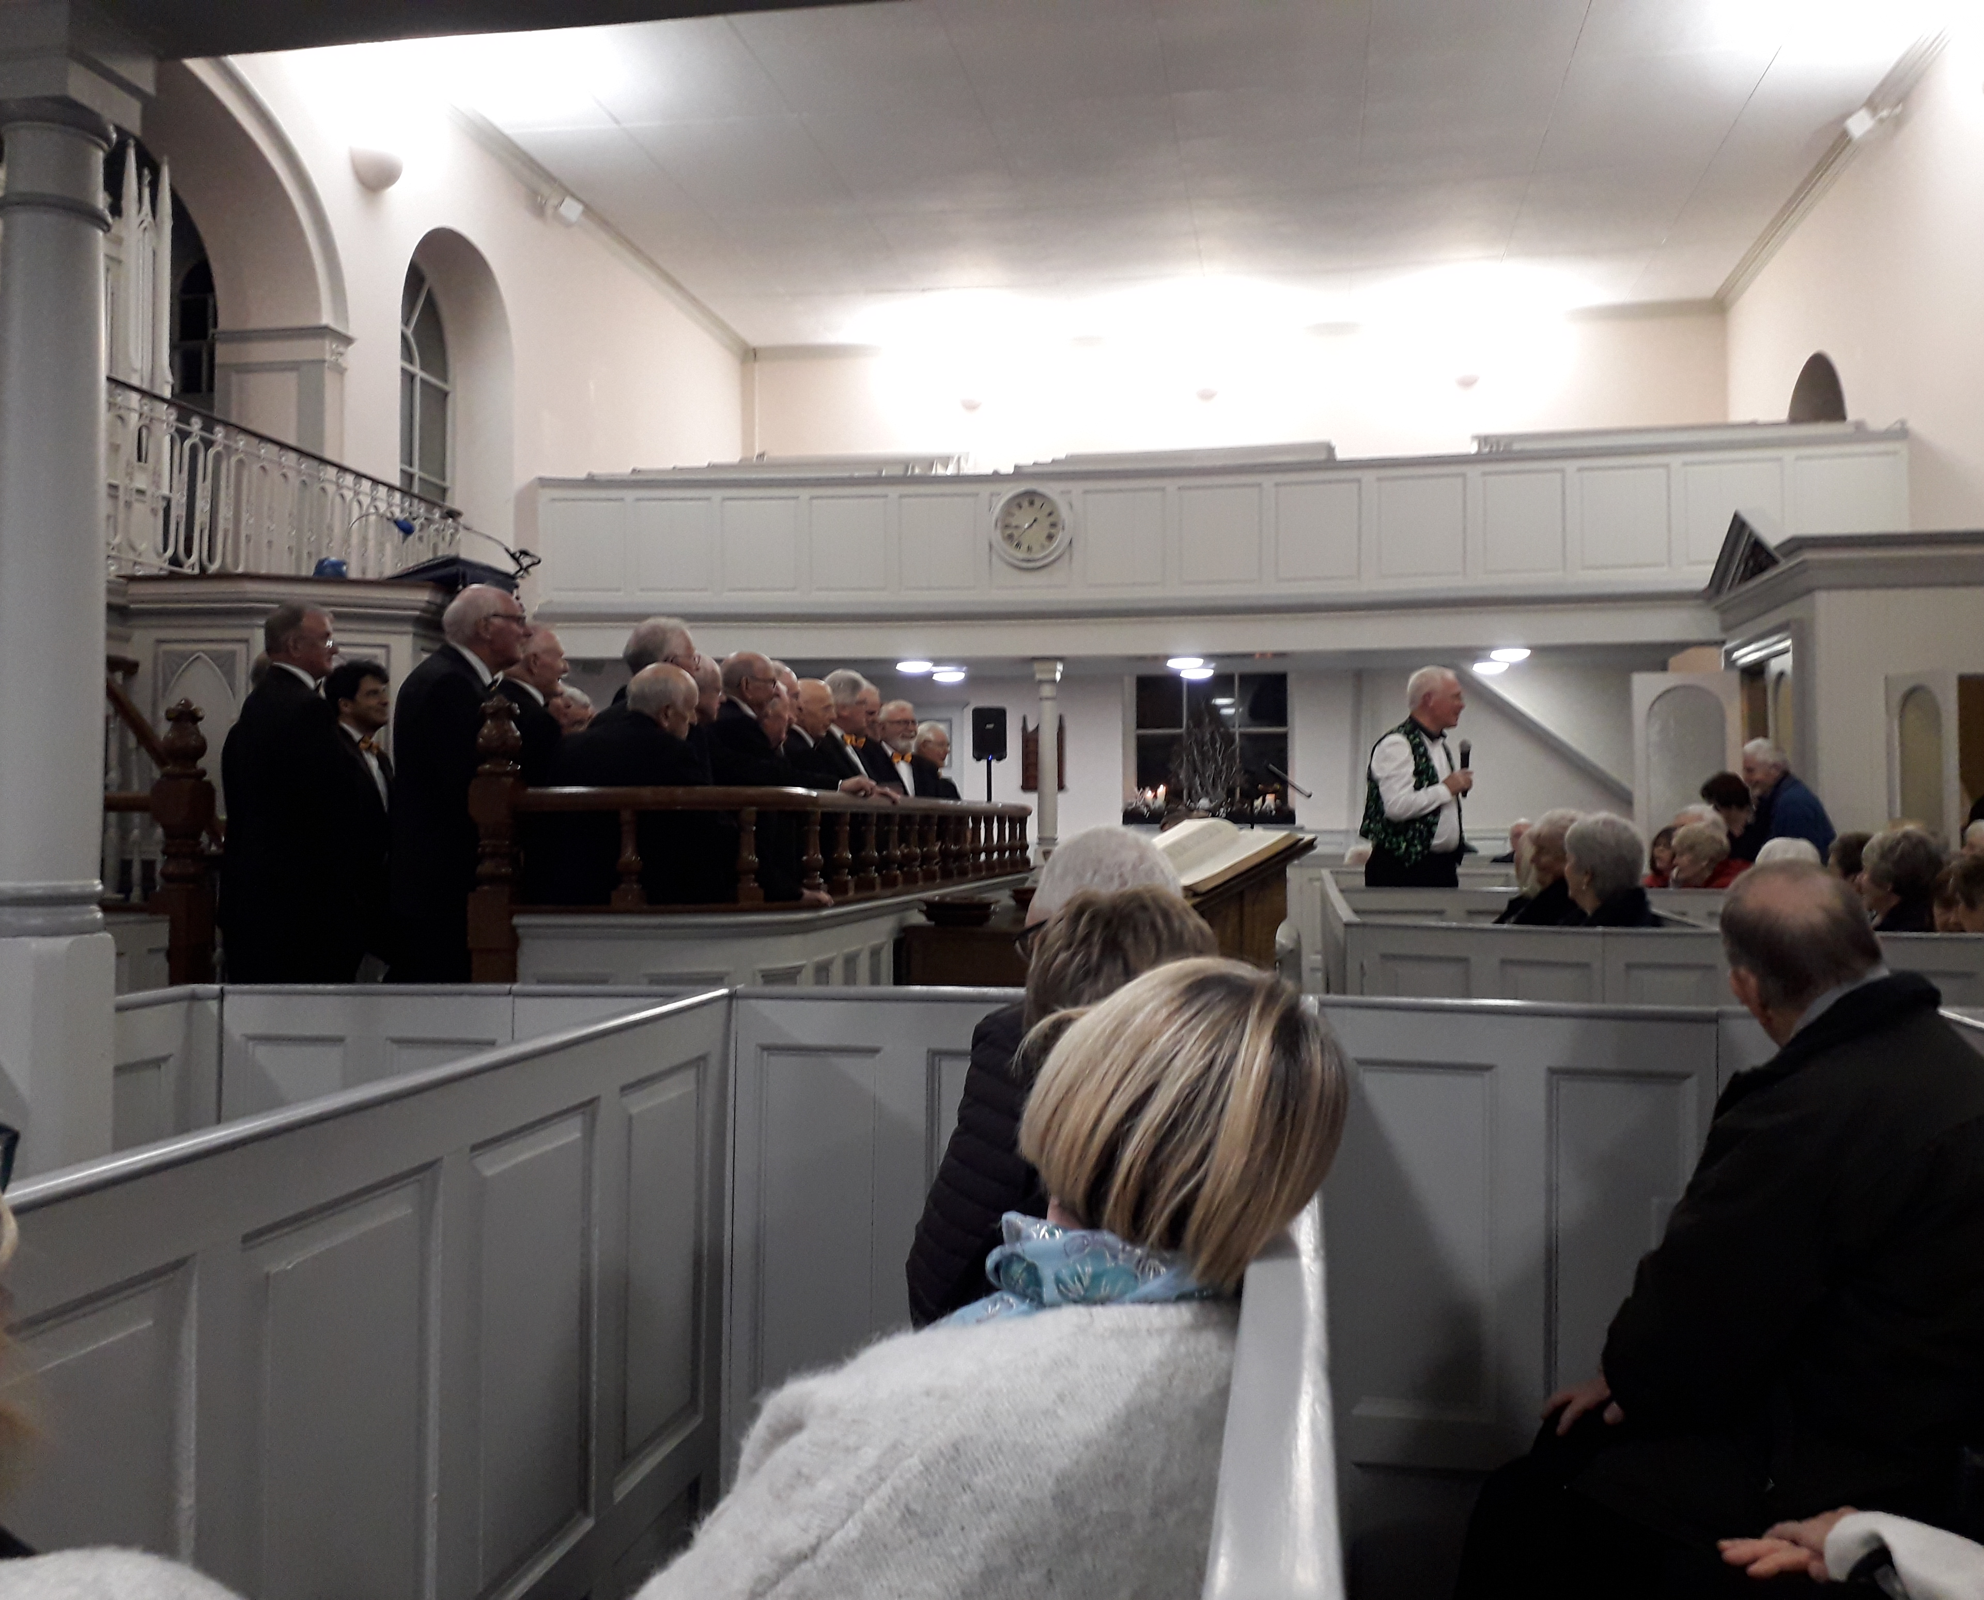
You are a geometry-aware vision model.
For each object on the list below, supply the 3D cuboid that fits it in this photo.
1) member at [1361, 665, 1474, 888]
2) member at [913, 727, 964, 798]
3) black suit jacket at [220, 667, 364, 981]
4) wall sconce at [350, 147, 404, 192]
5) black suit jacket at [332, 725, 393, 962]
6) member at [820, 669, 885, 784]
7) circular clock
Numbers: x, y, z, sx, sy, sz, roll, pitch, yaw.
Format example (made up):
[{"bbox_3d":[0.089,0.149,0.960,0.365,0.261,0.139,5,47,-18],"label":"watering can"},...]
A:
[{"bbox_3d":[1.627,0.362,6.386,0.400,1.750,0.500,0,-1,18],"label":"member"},{"bbox_3d":[-0.282,0.468,8.187,0.340,1.700,0.500,0,-1,20],"label":"member"},{"bbox_3d":[-2.247,0.034,5.343,0.360,0.920,0.520,0,-1,-22],"label":"black suit jacket"},{"bbox_3d":[-3.668,-3.762,10.024,0.195,0.195,0.380,0,-1,11],"label":"wall sconce"},{"bbox_3d":[-2.208,0.148,5.744,0.340,0.820,0.500,0,-1,18],"label":"black suit jacket"},{"bbox_3d":[-0.550,0.348,6.587,0.340,1.720,0.500,-1,-1,39],"label":"member"},{"bbox_3d":[0.266,-1.884,11.540,0.560,0.565,0.080,0,-1,11],"label":"circular clock"}]

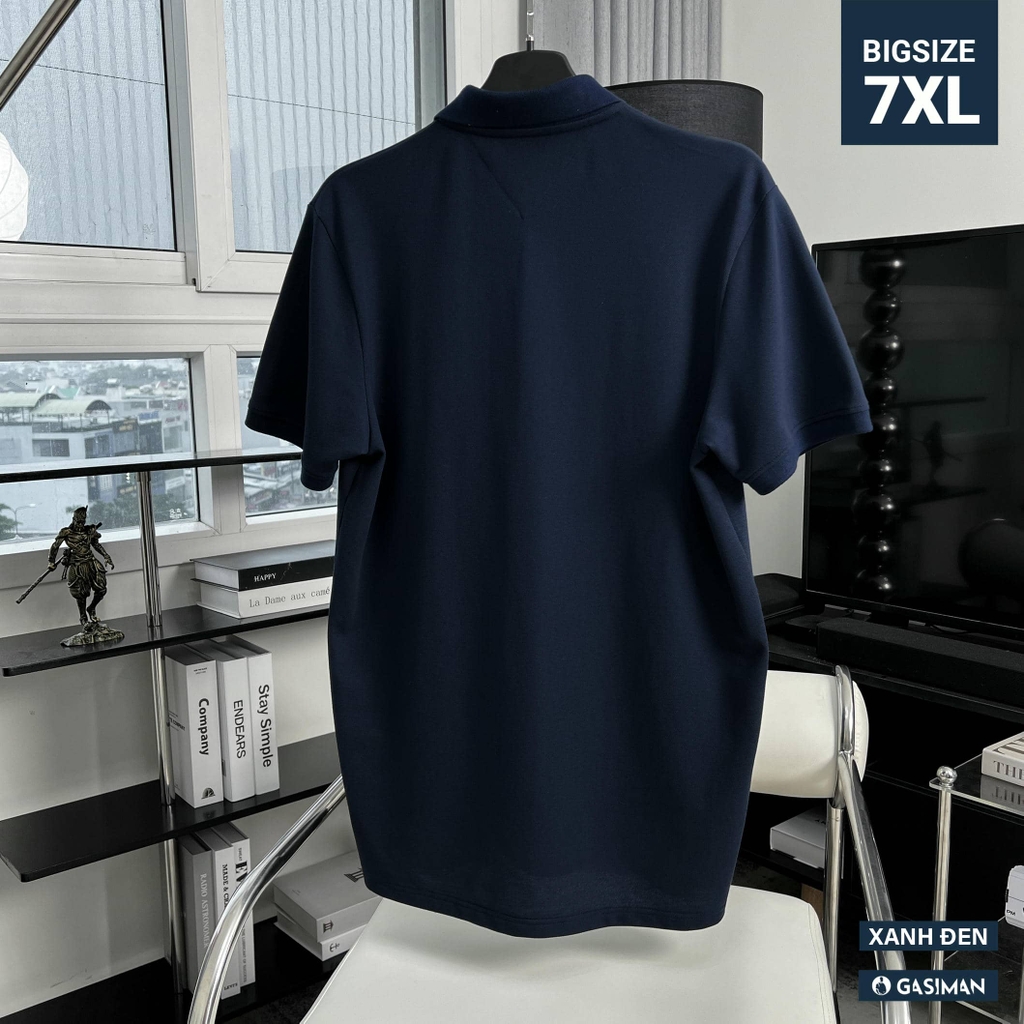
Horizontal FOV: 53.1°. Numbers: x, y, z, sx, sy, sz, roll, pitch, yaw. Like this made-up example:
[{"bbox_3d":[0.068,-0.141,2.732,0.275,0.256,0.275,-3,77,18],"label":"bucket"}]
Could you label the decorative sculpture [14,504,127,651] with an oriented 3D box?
[{"bbox_3d":[-0.667,0.098,1.557,0.141,0.206,0.110,-6,11,-30],"label":"decorative sculpture"}]

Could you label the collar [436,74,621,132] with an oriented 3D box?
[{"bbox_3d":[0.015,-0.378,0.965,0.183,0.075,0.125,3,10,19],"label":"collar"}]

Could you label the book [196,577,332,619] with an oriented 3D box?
[{"bbox_3d":[-0.396,0.133,1.836,0.274,0.045,0.197,-8,7,-38],"label":"book"}]

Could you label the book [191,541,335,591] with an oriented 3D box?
[{"bbox_3d":[-0.399,0.093,1.839,0.283,0.035,0.209,-8,7,-38],"label":"book"}]

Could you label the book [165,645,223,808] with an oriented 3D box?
[{"bbox_3d":[-0.547,0.355,1.726,0.049,0.241,0.146,-8,12,-40],"label":"book"}]

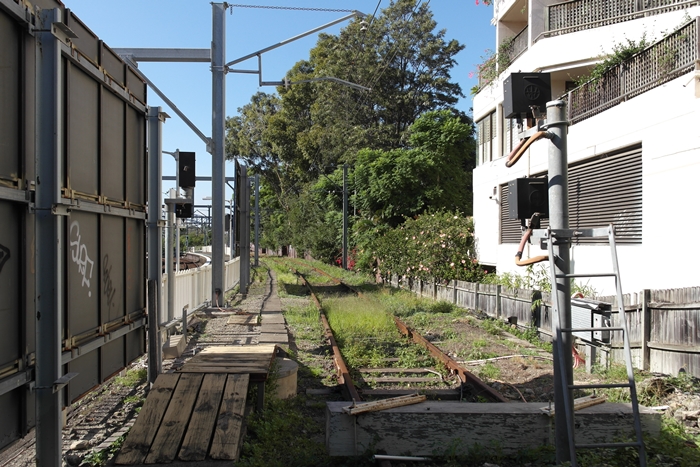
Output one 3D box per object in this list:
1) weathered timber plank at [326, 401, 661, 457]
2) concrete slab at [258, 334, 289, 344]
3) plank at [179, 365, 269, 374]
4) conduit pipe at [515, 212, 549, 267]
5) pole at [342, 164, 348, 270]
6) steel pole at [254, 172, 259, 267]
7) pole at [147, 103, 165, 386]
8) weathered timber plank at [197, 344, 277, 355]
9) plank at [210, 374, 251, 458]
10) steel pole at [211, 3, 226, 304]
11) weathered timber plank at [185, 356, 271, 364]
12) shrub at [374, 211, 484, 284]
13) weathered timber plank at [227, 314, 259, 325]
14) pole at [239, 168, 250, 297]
[{"bbox_3d":[1.128,1.540,4.610,2.560,0.325,0.280,1,0,-2],"label":"weathered timber plank"},{"bbox_3d":[-1.463,2.016,11.200,0.530,0.060,0.850,0,-1,-3],"label":"concrete slab"},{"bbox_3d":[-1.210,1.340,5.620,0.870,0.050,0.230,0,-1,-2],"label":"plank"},{"bbox_3d":[1.298,0.043,4.150,0.250,0.380,0.150,0,-1,0],"label":"conduit pipe"},{"bbox_3d":[-0.289,-1.028,37.500,0.310,6.800,0.300,0,-1,-3],"label":"pole"},{"bbox_3d":[-7.210,-1.000,45.000,0.270,7.030,0.270,0,-1,-6],"label":"steel pole"},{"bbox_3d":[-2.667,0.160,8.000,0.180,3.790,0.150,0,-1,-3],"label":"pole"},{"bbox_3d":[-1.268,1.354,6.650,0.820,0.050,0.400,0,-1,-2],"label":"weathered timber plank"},{"bbox_3d":[-1.023,1.570,5.047,0.200,0.050,0.972,0,29,-2],"label":"plank"},{"bbox_3d":[-3.725,-2.231,16.600,0.310,8.630,0.300,0,-1,-3],"label":"steel pole"},{"bbox_3d":[-1.512,1.610,7.350,1.060,0.050,0.300,0,-1,-2],"label":"weathered timber plank"},{"bbox_3d":[2.930,0.590,21.500,4.100,2.950,3.000,0,-1,-3],"label":"shrub"},{"bbox_3d":[-2.320,1.900,12.700,0.640,0.060,0.950,0,-1,-7],"label":"weathered timber plank"},{"bbox_3d":[-3.630,-0.127,20.000,0.220,4.370,0.220,0,-1,-6],"label":"pole"}]

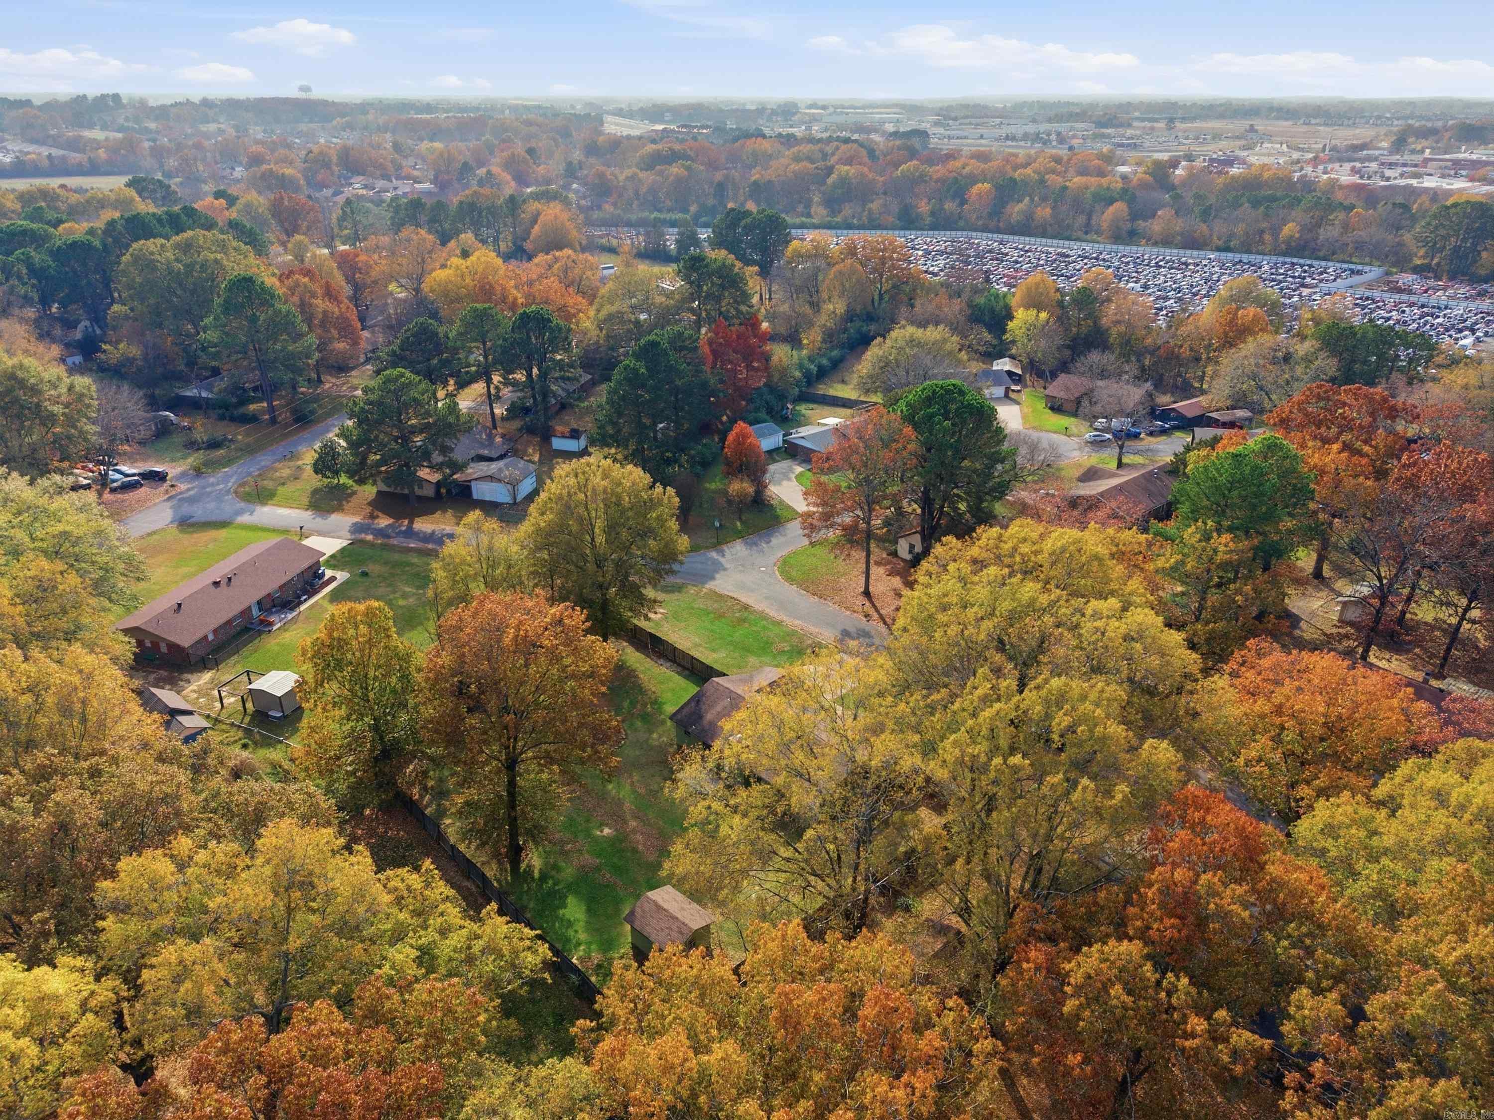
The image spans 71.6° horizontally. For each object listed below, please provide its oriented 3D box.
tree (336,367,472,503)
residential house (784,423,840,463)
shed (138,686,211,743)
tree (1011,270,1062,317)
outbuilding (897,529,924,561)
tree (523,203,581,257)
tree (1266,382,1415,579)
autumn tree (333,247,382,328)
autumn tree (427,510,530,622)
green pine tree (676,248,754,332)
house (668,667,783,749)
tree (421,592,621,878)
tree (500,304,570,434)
[{"bbox_3d":[-46.330,-16.410,139.860,18.440,19.110,16.960,0,24,0],"label":"tree"},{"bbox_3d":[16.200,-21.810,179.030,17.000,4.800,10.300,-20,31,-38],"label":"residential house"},{"bbox_3d":[-51.025,14.074,91.576,7.600,3.300,3.700,21,32,38],"label":"shed"},{"bbox_3d":[65.640,-56.570,235.160,11.620,17.560,11.620,0,24,0],"label":"tree"},{"bbox_3d":[21.245,-2.042,127.101,3.500,3.600,3.600,-22,32,-39],"label":"outbuilding"},{"bbox_3d":[-68.900,-115.070,366.460,18.810,21.020,18.810,0,24,0],"label":"tree"},{"bbox_3d":[66.671,-8.225,117.190,15.000,23.000,14.550,14,28,28],"label":"tree"},{"bbox_3d":[-93.660,-65.360,249.240,11.790,18.590,11.210,0,24,0],"label":"autumn tree"},{"bbox_3d":[-29.820,1.860,113.250,11.320,15.640,11.320,0,24,0],"label":"autumn tree"},{"bbox_3d":[-7.200,-58.880,232.240,17.790,20.730,16.010,0,24,0],"label":"green pine tree"},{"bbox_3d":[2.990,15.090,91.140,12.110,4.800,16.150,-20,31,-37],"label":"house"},{"bbox_3d":[-15.720,12.890,73.080,13.730,23.620,13.730,0,24,0],"label":"tree"},{"bbox_3d":[-35.350,-32.090,175.660,11.230,21.640,11.230,0,24,0],"label":"tree"}]

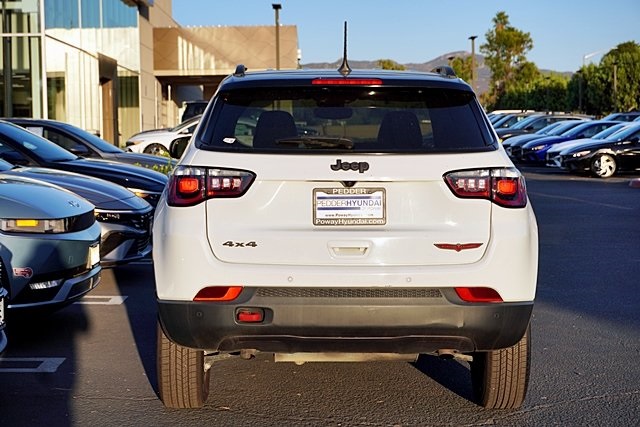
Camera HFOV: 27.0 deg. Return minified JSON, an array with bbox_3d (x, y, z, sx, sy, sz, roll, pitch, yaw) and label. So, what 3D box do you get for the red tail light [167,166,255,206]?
[{"bbox_3d":[-0.467,-0.111,5.717,0.401,0.180,0.230,0,4,0],"label":"red tail light"}]

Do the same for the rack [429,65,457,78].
[{"bbox_3d":[0.612,-0.720,6.947,0.070,0.100,1.550,0,4,0],"label":"rack"}]

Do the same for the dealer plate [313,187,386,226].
[{"bbox_3d":[0.126,-0.028,5.630,0.310,0.160,0.022,0,4,0],"label":"dealer plate"}]

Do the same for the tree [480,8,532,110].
[{"bbox_3d":[14.759,-10.858,105.107,4.273,10.231,4.273,0,4,0],"label":"tree"}]

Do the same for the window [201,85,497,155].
[{"bbox_3d":[0.113,-0.407,5.770,1.278,0.285,0.200,0,4,0],"label":"window"}]

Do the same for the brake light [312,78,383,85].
[{"bbox_3d":[0.119,-0.571,5.780,0.302,0.026,0.045,0,4,0],"label":"brake light"}]

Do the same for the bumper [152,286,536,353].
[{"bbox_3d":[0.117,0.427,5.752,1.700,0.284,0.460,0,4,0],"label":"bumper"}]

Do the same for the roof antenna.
[{"bbox_3d":[0.116,-0.746,6.060,0.066,0.243,0.170,0,4,0],"label":"roof antenna"}]

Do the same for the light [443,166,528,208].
[{"bbox_3d":[0.712,-0.107,5.717,0.386,0.180,0.230,0,4,0],"label":"light"}]

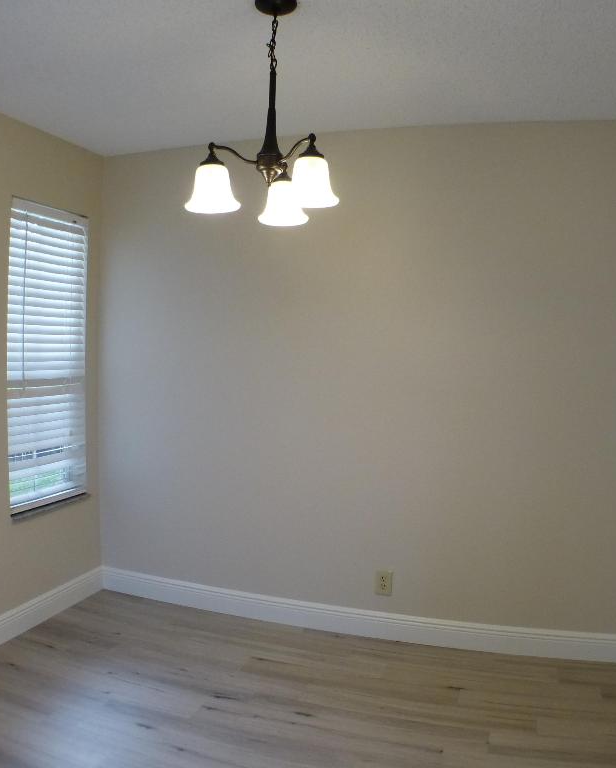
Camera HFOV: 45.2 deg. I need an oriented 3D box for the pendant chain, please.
[{"bbox_3d":[-0.099,-0.960,2.085,0.030,0.158,0.028,2,3,18],"label":"pendant chain"}]

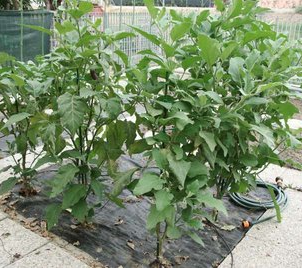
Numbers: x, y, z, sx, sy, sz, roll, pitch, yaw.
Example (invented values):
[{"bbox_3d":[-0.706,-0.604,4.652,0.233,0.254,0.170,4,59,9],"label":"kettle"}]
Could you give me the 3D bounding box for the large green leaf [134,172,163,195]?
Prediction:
[{"bbox_3d":[-0.014,0.287,1.960,0.170,0.120,0.090,1,18,0],"label":"large green leaf"}]

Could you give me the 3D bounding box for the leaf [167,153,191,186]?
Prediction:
[{"bbox_3d":[0.157,0.196,1.903,0.130,0.175,0.060,3,18,5],"label":"leaf"}]

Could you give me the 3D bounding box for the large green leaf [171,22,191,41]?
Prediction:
[{"bbox_3d":[0.195,-0.654,2.201,0.130,0.115,0.070,2,18,4],"label":"large green leaf"}]

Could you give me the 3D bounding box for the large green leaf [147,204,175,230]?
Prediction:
[{"bbox_3d":[0.054,0.478,1.974,0.165,0.135,0.080,1,18,2],"label":"large green leaf"}]

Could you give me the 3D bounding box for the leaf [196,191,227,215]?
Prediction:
[{"bbox_3d":[0.359,0.406,2.016,0.170,0.100,0.100,5,19,11],"label":"leaf"}]

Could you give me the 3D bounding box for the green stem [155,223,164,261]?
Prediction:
[{"bbox_3d":[0.052,0.655,2.103,0.040,0.272,0.032,1,18,2],"label":"green stem"}]

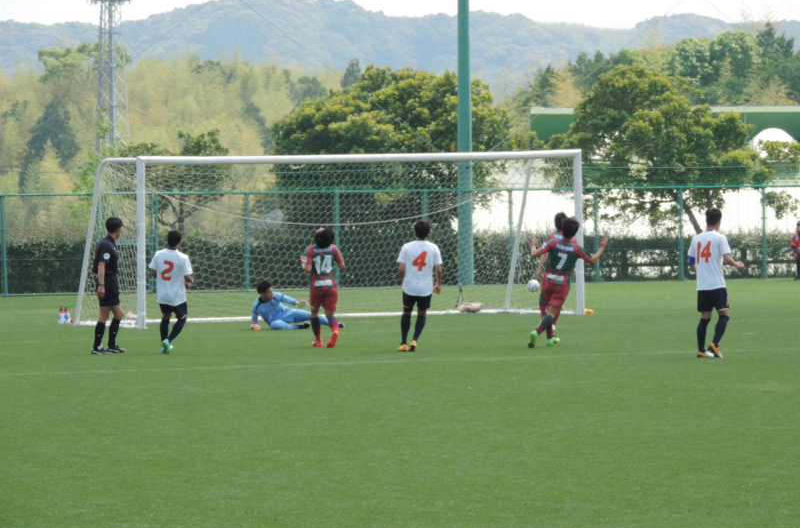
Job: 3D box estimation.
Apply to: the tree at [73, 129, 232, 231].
[{"bbox_3d":[-5.055,-1.195,118.000,3.270,3.150,3.100,-1,1,0],"label":"tree"}]

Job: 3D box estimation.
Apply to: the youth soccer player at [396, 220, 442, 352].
[{"bbox_3d":[0.251,0.263,72.695,0.560,1.660,0.360,-1,1,3],"label":"youth soccer player"}]

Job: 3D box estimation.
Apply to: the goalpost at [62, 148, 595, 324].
[{"bbox_3d":[-1.046,-0.416,88.264,7.560,2.560,2.360,-1,1,-28],"label":"goalpost"}]

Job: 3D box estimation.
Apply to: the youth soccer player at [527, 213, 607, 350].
[{"bbox_3d":[2.104,0.224,73.466,0.970,1.650,0.600,-1,1,3],"label":"youth soccer player"}]

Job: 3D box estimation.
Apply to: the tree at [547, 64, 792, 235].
[{"bbox_3d":[5.896,-2.045,125.000,5.370,4.540,5.100,-1,1,0],"label":"tree"}]

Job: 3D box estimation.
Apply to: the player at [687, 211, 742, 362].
[{"bbox_3d":[3.724,0.222,68.555,0.570,1.760,0.470,0,1,33],"label":"player"}]

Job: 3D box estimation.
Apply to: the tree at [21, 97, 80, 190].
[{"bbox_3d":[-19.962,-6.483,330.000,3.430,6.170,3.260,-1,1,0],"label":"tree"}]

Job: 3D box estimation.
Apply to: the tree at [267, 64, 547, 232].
[{"bbox_3d":[0.094,-1.916,121.000,5.610,4.520,5.330,-1,1,0],"label":"tree"}]

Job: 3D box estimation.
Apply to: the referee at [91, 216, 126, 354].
[{"bbox_3d":[-3.708,0.267,73.693,0.420,1.750,0.480,-1,1,-18],"label":"referee"}]

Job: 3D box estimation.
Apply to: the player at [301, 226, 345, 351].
[{"bbox_3d":[-1.005,0.298,74.907,0.580,1.560,0.450,-1,1,0],"label":"player"}]

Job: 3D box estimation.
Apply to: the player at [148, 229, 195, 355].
[{"bbox_3d":[-2.910,0.339,73.398,0.540,1.590,0.420,-1,1,18],"label":"player"}]

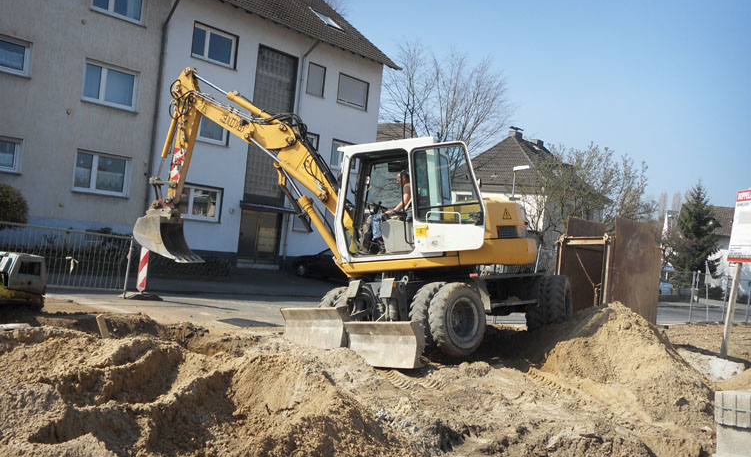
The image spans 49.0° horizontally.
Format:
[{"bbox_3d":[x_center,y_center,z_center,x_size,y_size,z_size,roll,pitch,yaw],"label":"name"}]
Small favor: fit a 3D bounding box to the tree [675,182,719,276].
[{"bbox_3d":[23.365,0.814,60.000,3.700,8.400,3.700,4,-2,38],"label":"tree"}]

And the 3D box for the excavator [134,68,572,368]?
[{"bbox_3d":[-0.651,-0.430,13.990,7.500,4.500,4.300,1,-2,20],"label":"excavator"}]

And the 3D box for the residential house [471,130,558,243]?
[{"bbox_3d":[10.317,-1.326,56.970,9.300,10.600,10.500,4,-2,38],"label":"residential house"}]

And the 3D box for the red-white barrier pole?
[{"bbox_3d":[-4.735,0.821,16.700,0.250,1.020,0.080,4,-2,38],"label":"red-white barrier pole"}]

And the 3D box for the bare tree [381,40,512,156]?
[{"bbox_3d":[3.630,-3.517,44.000,7.200,13.000,7.200,4,-2,38],"label":"bare tree"}]

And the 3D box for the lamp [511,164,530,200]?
[{"bbox_3d":[6.245,0.092,36.000,0.900,5.800,0.250,4,-2,38],"label":"lamp"}]

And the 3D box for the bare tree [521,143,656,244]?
[{"bbox_3d":[11.111,-0.160,43.000,6.400,7.700,6.400,4,-2,38],"label":"bare tree"}]

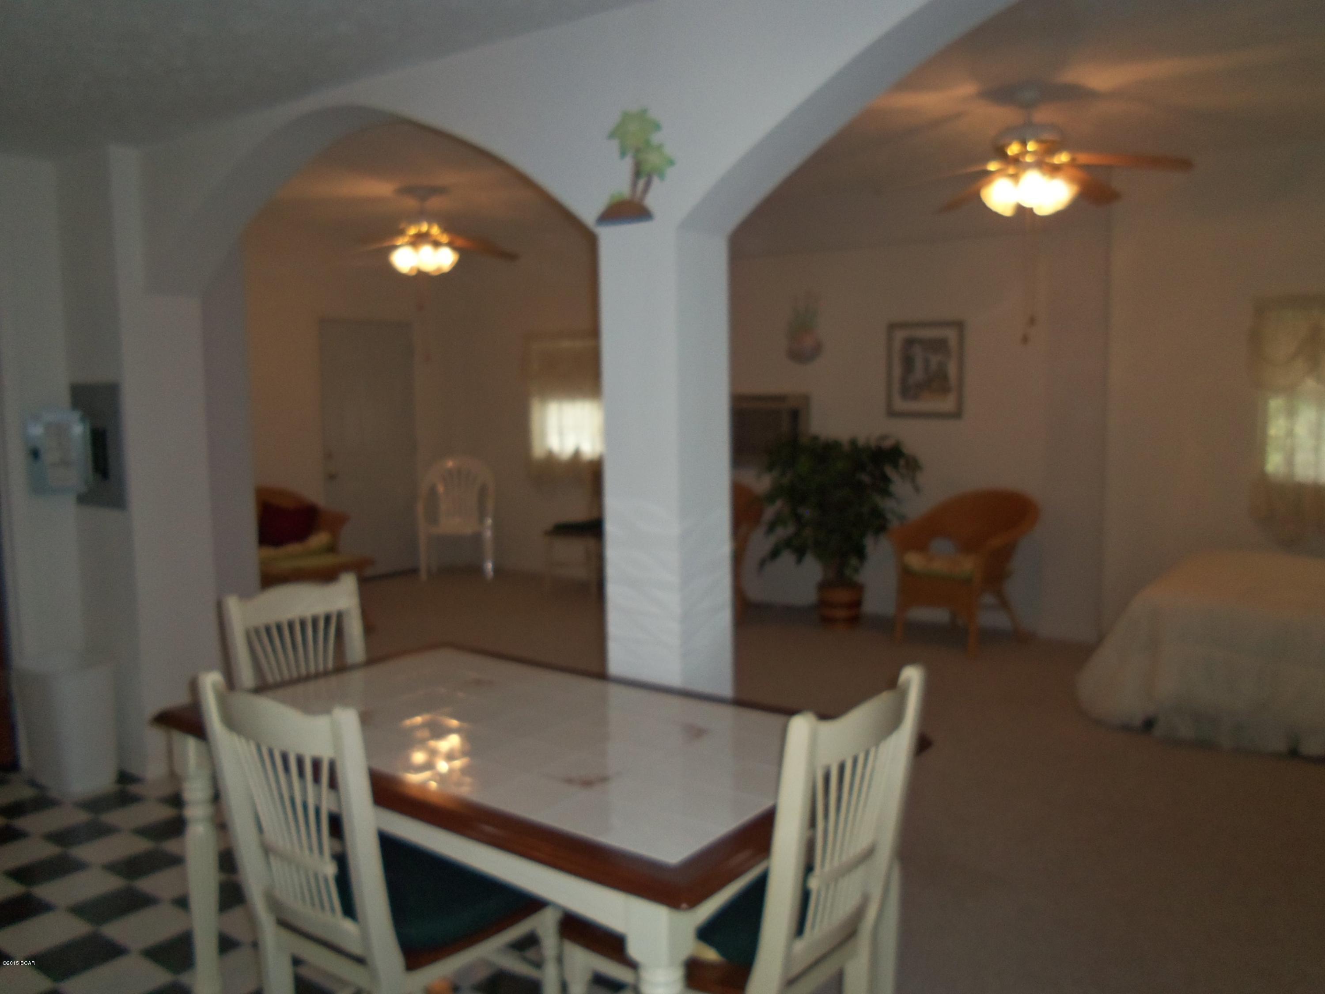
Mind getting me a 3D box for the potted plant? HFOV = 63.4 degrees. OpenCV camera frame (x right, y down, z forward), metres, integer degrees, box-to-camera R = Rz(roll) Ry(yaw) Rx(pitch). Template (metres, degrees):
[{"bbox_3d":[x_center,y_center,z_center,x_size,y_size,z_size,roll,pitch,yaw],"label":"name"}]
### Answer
[{"bbox_3d":[1.129,0.220,6.798,0.992,1.208,0.891,3,7,35],"label":"potted plant"}]

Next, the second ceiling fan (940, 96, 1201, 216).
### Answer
[{"bbox_3d":[1.231,-1.151,3.589,1.012,0.405,1.012,3,7,35],"label":"second ceiling fan"}]

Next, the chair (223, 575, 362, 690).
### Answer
[{"bbox_3d":[-0.900,0.742,3.077,0.536,0.941,0.466,4,7,37],"label":"chair"}]

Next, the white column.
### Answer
[{"bbox_3d":[0.018,0.276,2.855,0.241,1.892,0.250,3,7,35],"label":"white column"}]

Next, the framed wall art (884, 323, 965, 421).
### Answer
[{"bbox_3d":[1.663,-0.805,6.812,0.511,0.617,0.030,3,7,35],"label":"framed wall art"}]

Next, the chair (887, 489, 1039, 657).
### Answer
[{"bbox_3d":[1.798,0.415,6.360,0.708,0.891,0.668,-6,8,-44],"label":"chair"}]

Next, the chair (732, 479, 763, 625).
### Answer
[{"bbox_3d":[0.331,0.340,7.291,0.668,0.891,0.708,1,6,16],"label":"chair"}]

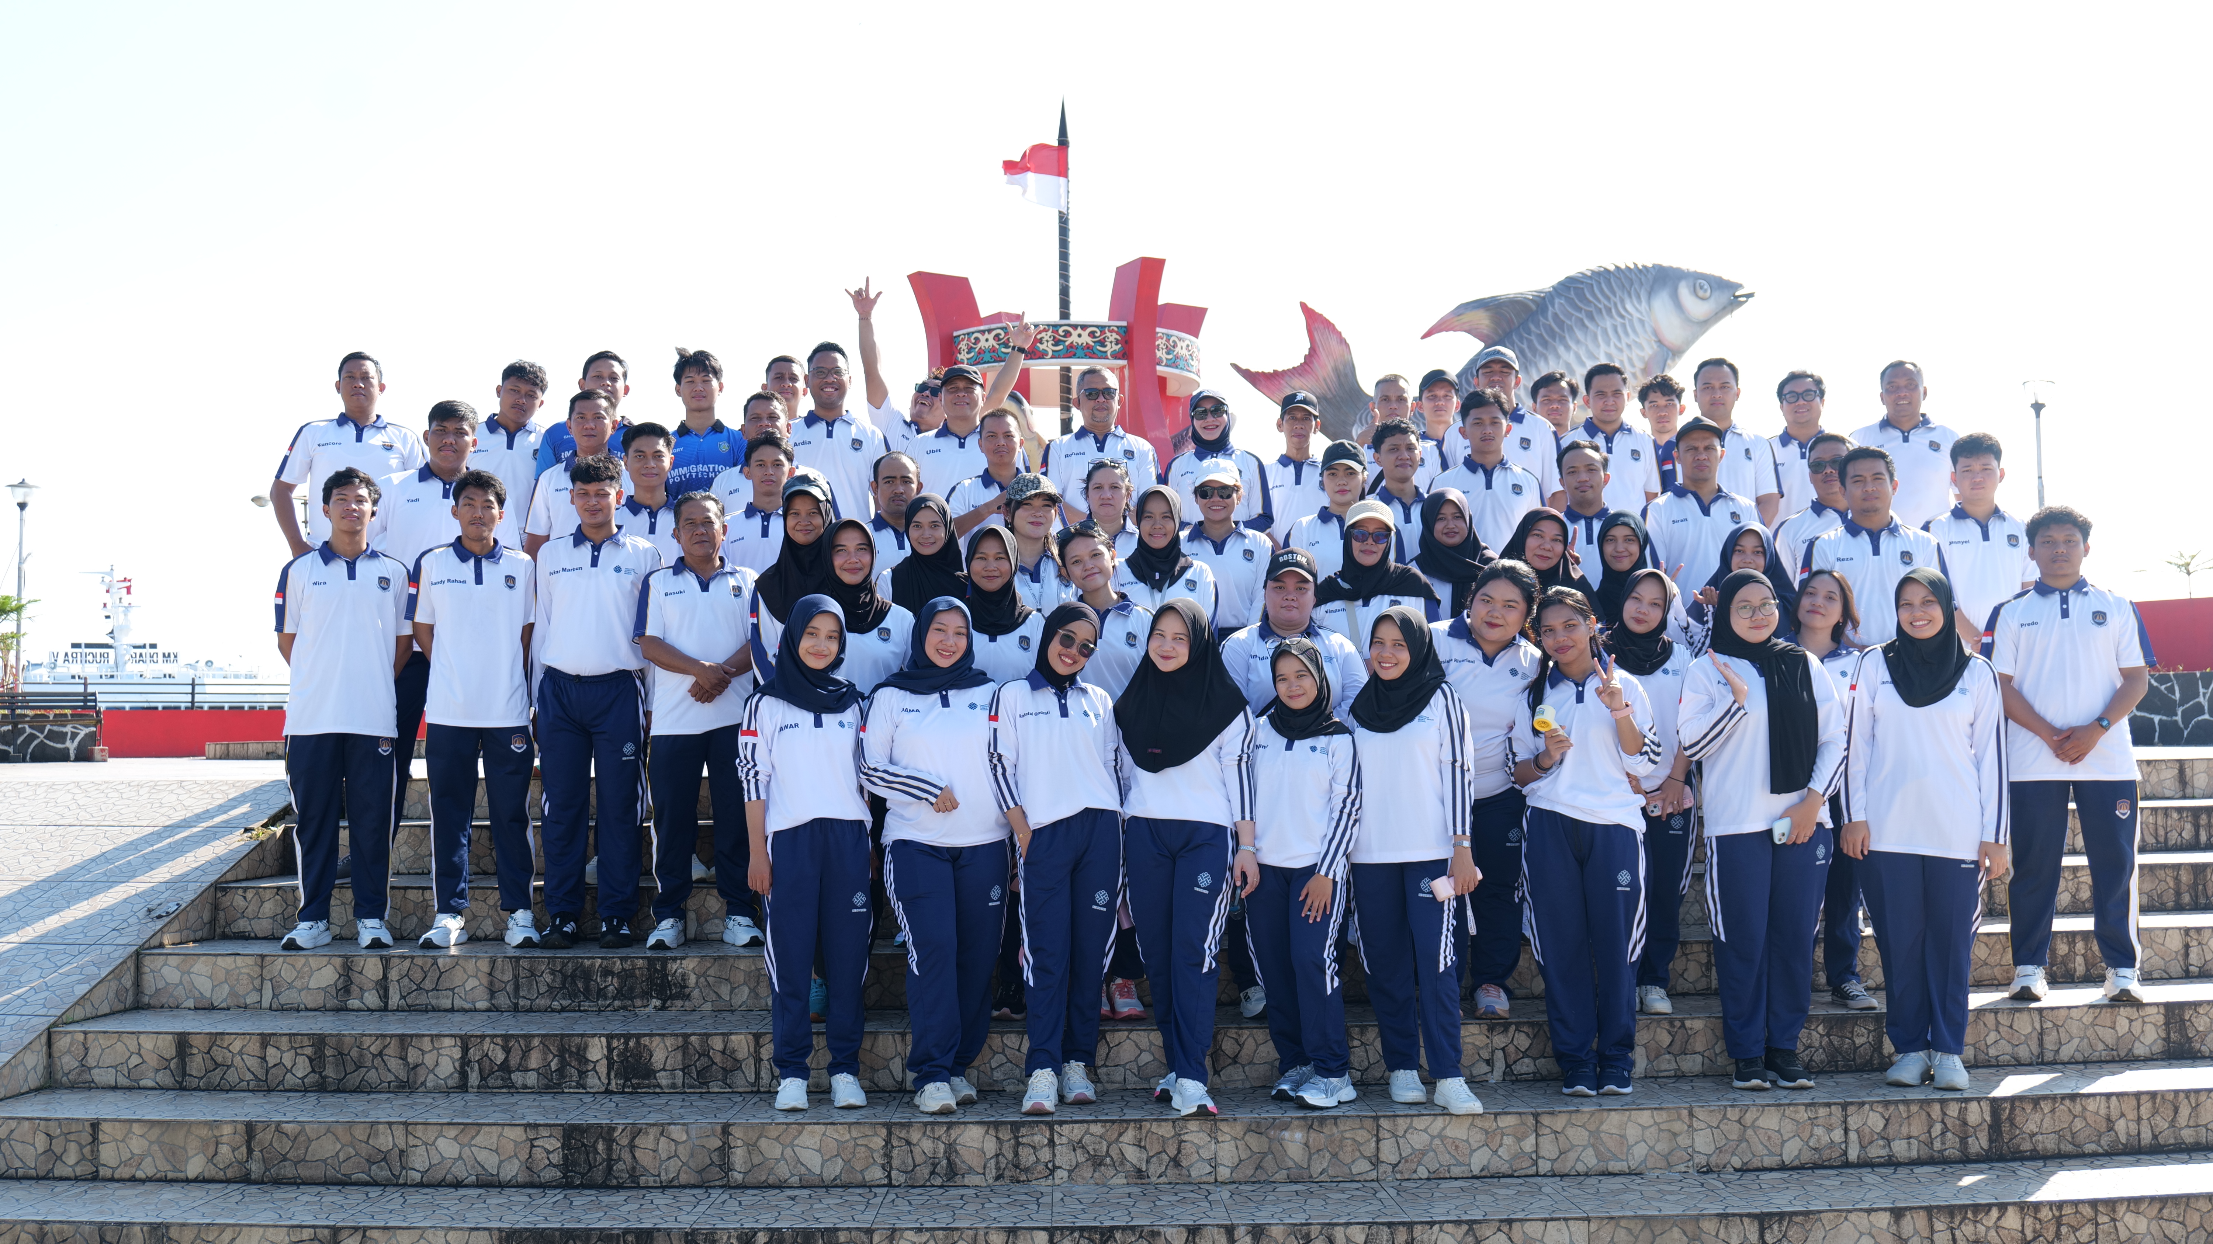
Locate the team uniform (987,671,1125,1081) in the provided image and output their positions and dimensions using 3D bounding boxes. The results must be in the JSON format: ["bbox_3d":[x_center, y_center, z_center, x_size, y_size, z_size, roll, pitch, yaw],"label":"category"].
[{"bbox_3d":[-0.160,0.794,6.548,0.433,1.285,0.280,0,-2,-4],"label":"team uniform"}]

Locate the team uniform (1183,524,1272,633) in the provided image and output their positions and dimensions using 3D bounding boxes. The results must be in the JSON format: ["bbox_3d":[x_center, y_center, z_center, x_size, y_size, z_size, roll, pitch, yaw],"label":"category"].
[{"bbox_3d":[0.467,-0.084,8.070,0.367,0.608,0.250,-1,-2,6],"label":"team uniform"}]

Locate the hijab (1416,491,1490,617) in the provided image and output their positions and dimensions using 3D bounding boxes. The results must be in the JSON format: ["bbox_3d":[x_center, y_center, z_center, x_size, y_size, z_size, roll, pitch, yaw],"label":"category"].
[{"bbox_3d":[1.269,-0.250,7.633,0.318,0.475,0.270,-1,-2,4],"label":"hijab"}]

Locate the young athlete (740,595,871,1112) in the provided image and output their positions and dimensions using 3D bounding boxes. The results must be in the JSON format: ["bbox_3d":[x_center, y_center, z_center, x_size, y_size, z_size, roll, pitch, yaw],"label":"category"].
[{"bbox_3d":[-0.945,0.711,6.549,0.408,1.598,0.300,0,-2,-14],"label":"young athlete"}]

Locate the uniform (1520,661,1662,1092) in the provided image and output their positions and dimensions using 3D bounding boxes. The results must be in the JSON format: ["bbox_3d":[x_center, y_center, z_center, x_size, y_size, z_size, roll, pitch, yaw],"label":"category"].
[{"bbox_3d":[1.562,0.801,6.683,0.453,1.349,0.335,-1,-3,12],"label":"uniform"}]

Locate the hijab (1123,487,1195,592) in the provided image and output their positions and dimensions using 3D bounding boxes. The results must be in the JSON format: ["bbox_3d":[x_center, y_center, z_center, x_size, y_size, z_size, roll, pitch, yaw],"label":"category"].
[{"bbox_3d":[0.191,-0.304,7.568,0.263,0.395,0.260,0,-2,3],"label":"hijab"}]

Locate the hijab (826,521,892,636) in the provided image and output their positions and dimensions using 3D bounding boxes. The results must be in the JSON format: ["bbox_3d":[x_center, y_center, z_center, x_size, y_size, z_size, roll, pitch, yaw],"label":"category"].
[{"bbox_3d":[-0.861,-0.158,7.200,0.270,0.400,0.290,0,-2,-3],"label":"hijab"}]

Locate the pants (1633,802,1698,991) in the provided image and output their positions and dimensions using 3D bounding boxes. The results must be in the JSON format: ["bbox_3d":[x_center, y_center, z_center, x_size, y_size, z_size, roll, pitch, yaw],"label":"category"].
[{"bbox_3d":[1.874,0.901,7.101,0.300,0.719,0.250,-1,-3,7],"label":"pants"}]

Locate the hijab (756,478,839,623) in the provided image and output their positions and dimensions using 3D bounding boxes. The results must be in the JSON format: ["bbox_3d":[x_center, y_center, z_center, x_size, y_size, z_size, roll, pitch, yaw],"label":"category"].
[{"bbox_3d":[-1.094,-0.241,7.555,0.340,0.558,0.300,0,-2,-8],"label":"hijab"}]

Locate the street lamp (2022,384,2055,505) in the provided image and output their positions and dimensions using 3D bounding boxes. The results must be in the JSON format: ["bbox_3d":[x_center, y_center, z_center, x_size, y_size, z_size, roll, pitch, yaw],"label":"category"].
[{"bbox_3d":[9.257,-0.562,20.559,0.380,3.670,0.380,-1,-3,17],"label":"street lamp"}]

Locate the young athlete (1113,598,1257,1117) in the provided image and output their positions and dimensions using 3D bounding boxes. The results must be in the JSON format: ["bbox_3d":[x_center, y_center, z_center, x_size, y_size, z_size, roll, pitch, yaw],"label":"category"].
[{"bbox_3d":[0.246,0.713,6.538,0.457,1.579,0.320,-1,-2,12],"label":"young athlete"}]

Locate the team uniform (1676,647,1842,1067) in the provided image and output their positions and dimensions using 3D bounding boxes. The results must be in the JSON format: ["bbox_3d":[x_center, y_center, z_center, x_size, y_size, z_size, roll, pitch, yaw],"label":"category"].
[{"bbox_3d":[2.105,0.761,6.706,0.520,1.333,0.300,-1,-2,14],"label":"team uniform"}]

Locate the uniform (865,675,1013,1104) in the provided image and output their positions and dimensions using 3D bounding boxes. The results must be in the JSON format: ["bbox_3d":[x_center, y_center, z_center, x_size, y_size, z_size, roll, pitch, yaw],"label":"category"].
[{"bbox_3d":[-0.532,0.836,6.600,0.450,1.310,0.320,0,-2,-14],"label":"uniform"}]

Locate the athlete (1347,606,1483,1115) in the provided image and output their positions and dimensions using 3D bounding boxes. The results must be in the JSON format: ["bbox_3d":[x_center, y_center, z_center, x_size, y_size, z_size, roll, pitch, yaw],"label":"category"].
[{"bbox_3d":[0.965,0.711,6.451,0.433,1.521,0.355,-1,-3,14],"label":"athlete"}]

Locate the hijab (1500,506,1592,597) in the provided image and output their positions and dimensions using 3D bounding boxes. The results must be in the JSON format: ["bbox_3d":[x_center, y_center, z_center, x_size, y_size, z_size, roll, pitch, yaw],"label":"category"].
[{"bbox_3d":[1.611,-0.227,7.620,0.330,0.370,0.300,-1,-2,7],"label":"hijab"}]

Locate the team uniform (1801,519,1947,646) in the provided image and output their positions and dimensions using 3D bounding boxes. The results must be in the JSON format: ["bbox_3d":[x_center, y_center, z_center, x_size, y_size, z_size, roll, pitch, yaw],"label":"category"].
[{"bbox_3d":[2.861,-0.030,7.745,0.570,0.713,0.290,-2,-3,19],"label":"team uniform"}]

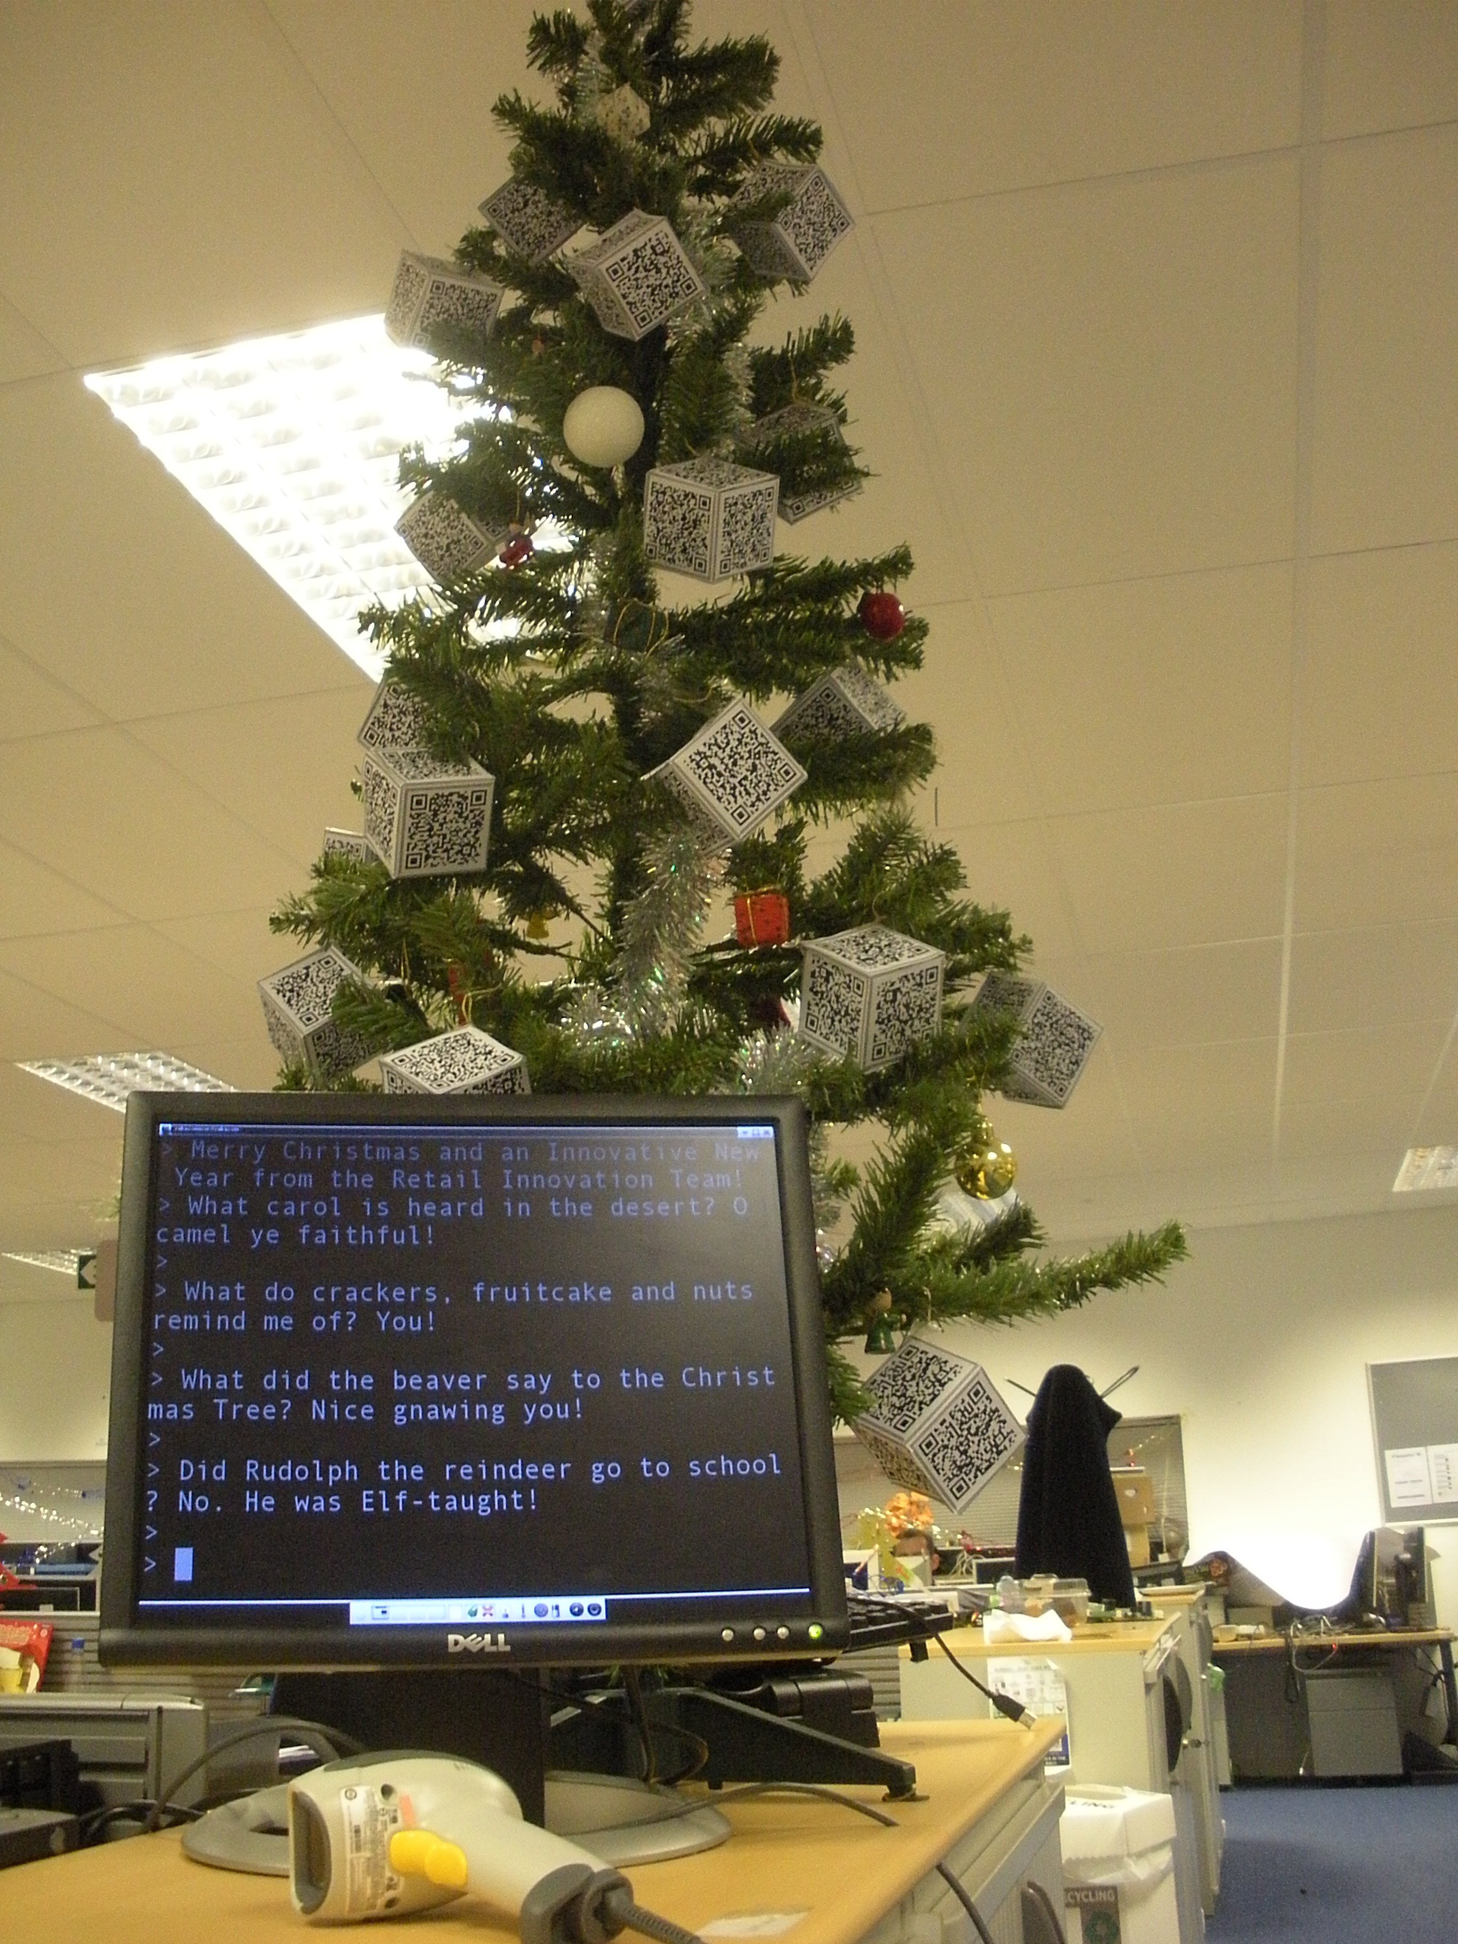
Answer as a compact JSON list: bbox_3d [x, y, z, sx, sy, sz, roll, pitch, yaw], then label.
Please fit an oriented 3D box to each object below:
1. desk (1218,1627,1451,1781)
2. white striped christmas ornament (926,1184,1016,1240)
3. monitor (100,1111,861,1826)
[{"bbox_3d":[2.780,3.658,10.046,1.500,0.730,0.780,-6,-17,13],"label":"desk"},{"bbox_3d":[0.165,0.163,1.360,0.067,0.070,0.067,-6,-18,13],"label":"white striped christmas ornament"},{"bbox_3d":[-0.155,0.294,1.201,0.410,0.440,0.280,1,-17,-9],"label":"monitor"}]

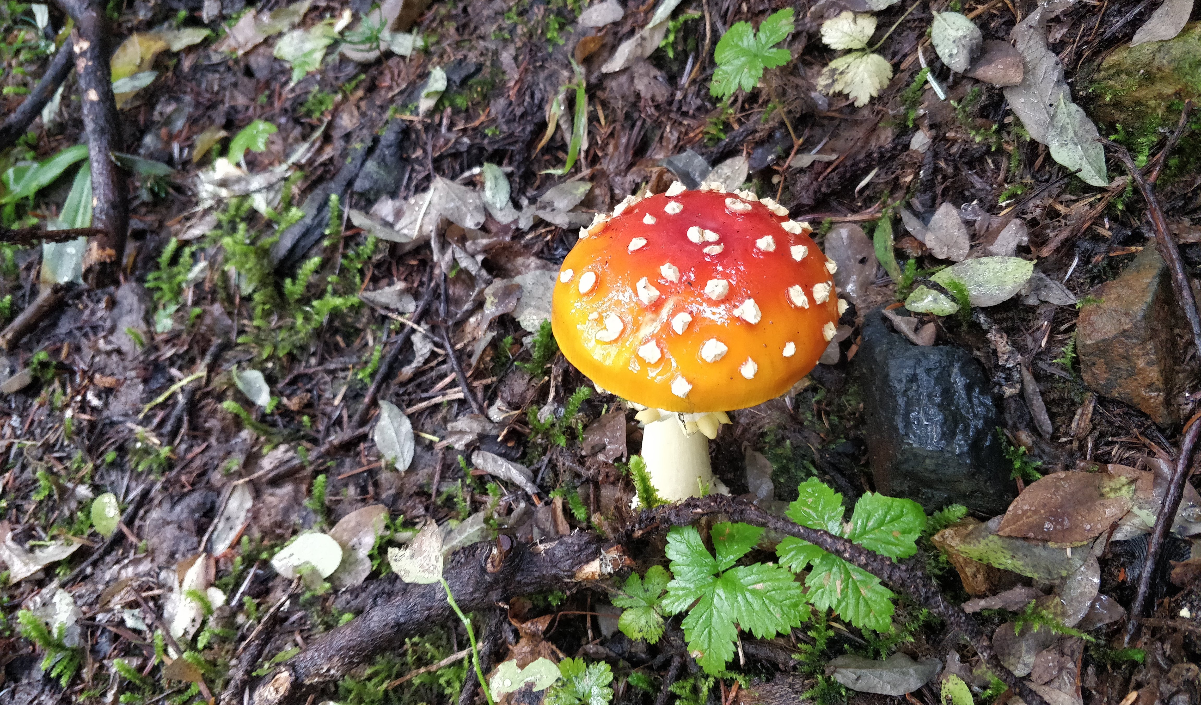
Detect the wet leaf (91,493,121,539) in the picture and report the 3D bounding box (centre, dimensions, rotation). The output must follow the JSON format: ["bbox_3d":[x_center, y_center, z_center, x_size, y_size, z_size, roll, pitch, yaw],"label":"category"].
[{"bbox_3d":[-0.254,0.084,0.427,0.013,0.007,0.024,-12,58,-8],"label":"wet leaf"}]

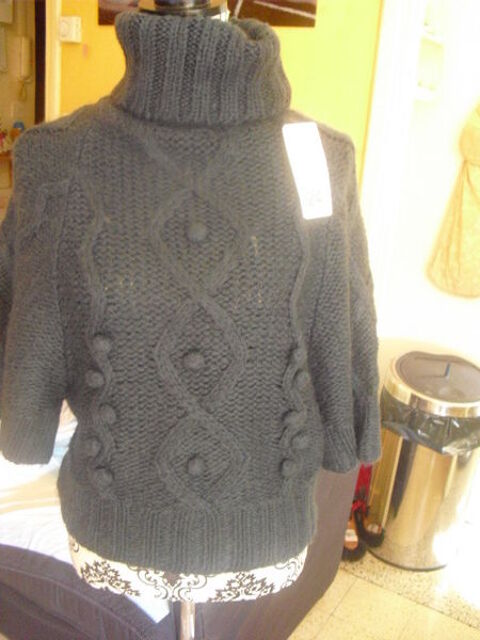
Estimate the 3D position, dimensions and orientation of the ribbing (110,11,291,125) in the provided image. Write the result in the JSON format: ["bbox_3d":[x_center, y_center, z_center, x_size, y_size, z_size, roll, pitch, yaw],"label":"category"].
[{"bbox_3d":[-0.053,-0.339,0.891,0.235,0.154,0.196,3,11,-5],"label":"ribbing"}]

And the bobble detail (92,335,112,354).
[{"bbox_3d":[-0.184,0.033,0.889,0.027,0.027,0.018,8,12,20],"label":"bobble detail"}]

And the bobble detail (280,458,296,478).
[{"bbox_3d":[0.066,0.202,0.904,0.024,0.027,0.018,-2,12,-25],"label":"bobble detail"}]

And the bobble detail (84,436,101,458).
[{"bbox_3d":[-0.201,0.175,0.915,0.026,0.029,0.018,8,12,20],"label":"bobble detail"}]

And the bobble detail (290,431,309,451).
[{"bbox_3d":[0.082,0.164,0.904,0.027,0.027,0.018,-2,12,-25],"label":"bobble detail"}]

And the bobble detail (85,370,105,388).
[{"bbox_3d":[-0.197,0.080,0.899,0.027,0.025,0.018,8,12,20],"label":"bobble detail"}]

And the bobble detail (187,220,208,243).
[{"bbox_3d":[-0.052,-0.109,0.817,0.026,0.026,0.018,3,11,-5],"label":"bobble detail"}]

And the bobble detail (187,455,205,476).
[{"bbox_3d":[-0.058,0.190,0.868,0.024,0.028,0.018,3,11,-5],"label":"bobble detail"}]

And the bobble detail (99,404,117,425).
[{"bbox_3d":[-0.179,0.128,0.899,0.025,0.027,0.018,8,12,20],"label":"bobble detail"}]

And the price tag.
[{"bbox_3d":[0.085,-0.186,0.829,0.043,0.125,0.008,-10,-5,-8],"label":"price tag"}]

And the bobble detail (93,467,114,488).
[{"bbox_3d":[-0.188,0.216,0.915,0.029,0.029,0.018,8,12,20],"label":"bobble detail"}]

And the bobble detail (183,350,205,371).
[{"bbox_3d":[-0.060,0.052,0.858,0.027,0.026,0.018,3,11,-5],"label":"bobble detail"}]

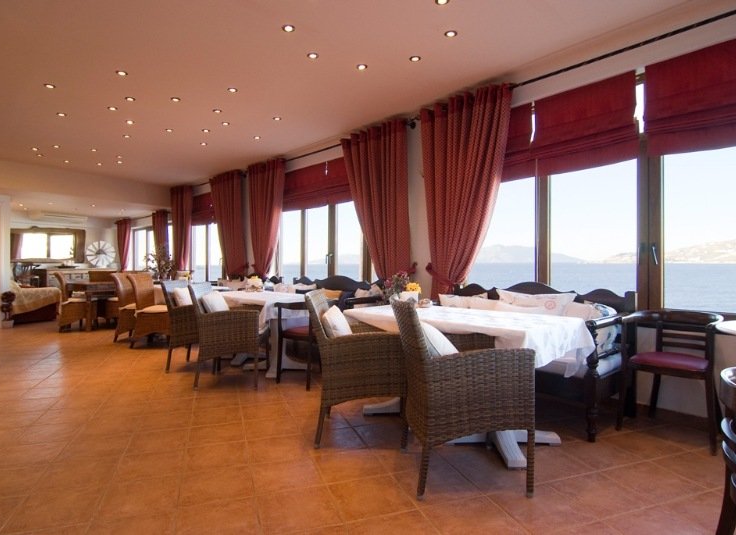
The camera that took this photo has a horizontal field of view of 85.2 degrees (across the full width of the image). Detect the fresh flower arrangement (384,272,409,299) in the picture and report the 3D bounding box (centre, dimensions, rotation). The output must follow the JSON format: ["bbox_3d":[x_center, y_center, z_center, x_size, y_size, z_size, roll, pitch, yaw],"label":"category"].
[{"bbox_3d":[0.236,0.164,3.152,0.210,0.270,0.200,0,1,0],"label":"fresh flower arrangement"}]

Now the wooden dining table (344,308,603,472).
[{"bbox_3d":[0.563,0.668,2.616,0.760,0.750,1.400,-1,1,-45],"label":"wooden dining table"}]

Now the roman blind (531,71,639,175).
[{"bbox_3d":[1.755,-1.163,3.289,0.080,0.680,0.780,-1,1,-45],"label":"roman blind"}]

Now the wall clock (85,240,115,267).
[{"bbox_3d":[-6.541,-0.346,9.797,0.640,0.640,0.070,-1,1,-45],"label":"wall clock"}]

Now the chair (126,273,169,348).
[{"bbox_3d":[-2.718,0.545,5.245,0.570,0.940,0.470,0,0,0],"label":"chair"}]

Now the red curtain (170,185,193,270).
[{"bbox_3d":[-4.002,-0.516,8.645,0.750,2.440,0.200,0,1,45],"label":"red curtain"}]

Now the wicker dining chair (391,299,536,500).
[{"bbox_3d":[0.435,0.586,2.045,0.580,0.890,0.570,0,0,-4],"label":"wicker dining chair"}]

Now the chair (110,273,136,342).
[{"bbox_3d":[-3.208,0.543,5.665,0.570,0.940,0.470,0,0,-2],"label":"chair"}]

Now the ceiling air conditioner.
[{"bbox_3d":[-7.014,-1.123,9.111,1.070,0.240,0.500,-1,1,-45],"label":"ceiling air conditioner"}]

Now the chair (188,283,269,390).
[{"bbox_3d":[-1.223,0.593,3.676,0.620,0.895,0.560,0,1,-1],"label":"chair"}]

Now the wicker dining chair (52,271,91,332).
[{"bbox_3d":[-4.698,0.541,6.515,0.570,0.940,0.470,0,1,-20],"label":"wicker dining chair"}]

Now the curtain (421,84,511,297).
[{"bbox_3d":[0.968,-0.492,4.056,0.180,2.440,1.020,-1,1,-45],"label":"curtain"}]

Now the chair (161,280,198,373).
[{"bbox_3d":[-1.733,0.590,4.216,0.620,0.895,0.560,0,1,0],"label":"chair"}]

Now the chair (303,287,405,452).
[{"bbox_3d":[-0.061,0.584,2.511,0.580,0.890,0.565,0,0,0],"label":"chair"}]

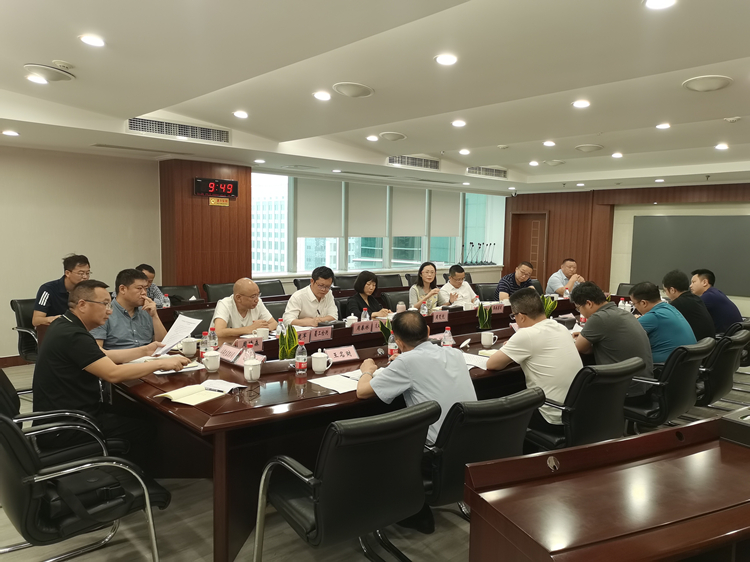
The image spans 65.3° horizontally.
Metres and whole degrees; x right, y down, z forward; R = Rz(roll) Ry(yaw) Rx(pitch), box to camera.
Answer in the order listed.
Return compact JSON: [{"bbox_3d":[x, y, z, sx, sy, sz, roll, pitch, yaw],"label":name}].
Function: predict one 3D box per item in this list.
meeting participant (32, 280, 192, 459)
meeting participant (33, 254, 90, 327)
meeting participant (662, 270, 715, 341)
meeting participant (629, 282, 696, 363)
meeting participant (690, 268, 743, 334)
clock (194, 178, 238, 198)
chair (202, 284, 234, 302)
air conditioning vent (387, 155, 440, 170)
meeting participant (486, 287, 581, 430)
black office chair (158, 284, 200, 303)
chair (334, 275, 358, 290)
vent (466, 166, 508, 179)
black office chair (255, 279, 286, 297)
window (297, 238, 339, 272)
[{"bbox_3d":[-1.492,0.631,3.259,0.780,1.280,0.580,-4,6,-43],"label":"meeting participant"},{"bbox_3d":[-2.807,0.431,5.430,0.860,1.320,0.580,4,6,29],"label":"meeting participant"},{"bbox_3d":[2.638,0.538,5.188,0.520,1.260,0.760,-4,6,-42],"label":"meeting participant"},{"bbox_3d":[2.104,0.616,4.729,0.580,1.230,0.880,-3,6,-40],"label":"meeting participant"},{"bbox_3d":[3.402,0.500,6.089,0.580,1.270,0.880,-4,7,-43],"label":"meeting participant"},{"bbox_3d":[-2.052,-1.211,7.622,0.610,0.220,0.050,-4,6,-43],"label":"clock"},{"bbox_3d":[-1.818,0.486,7.265,0.640,0.900,0.600,5,6,41],"label":"chair"},{"bbox_3d":[0.542,-1.645,8.169,1.100,0.150,0.070,-4,6,-43],"label":"air conditioning vent"},{"bbox_3d":[0.961,0.669,3.727,0.580,1.260,0.900,-3,6,-37],"label":"meeting participant"},{"bbox_3d":[-2.212,0.513,6.870,0.600,0.900,0.640,-3,6,-39],"label":"black office chair"},{"bbox_3d":[-0.247,0.397,8.637,0.600,0.880,0.650,-4,6,-42],"label":"chair"},{"bbox_3d":[1.786,-1.718,9.333,1.080,0.145,0.070,-4,6,-43],"label":"vent"},{"bbox_3d":[-1.176,0.470,7.621,0.620,0.920,0.570,4,6,34],"label":"black office chair"},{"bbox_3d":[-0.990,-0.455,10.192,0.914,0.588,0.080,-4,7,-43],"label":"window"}]

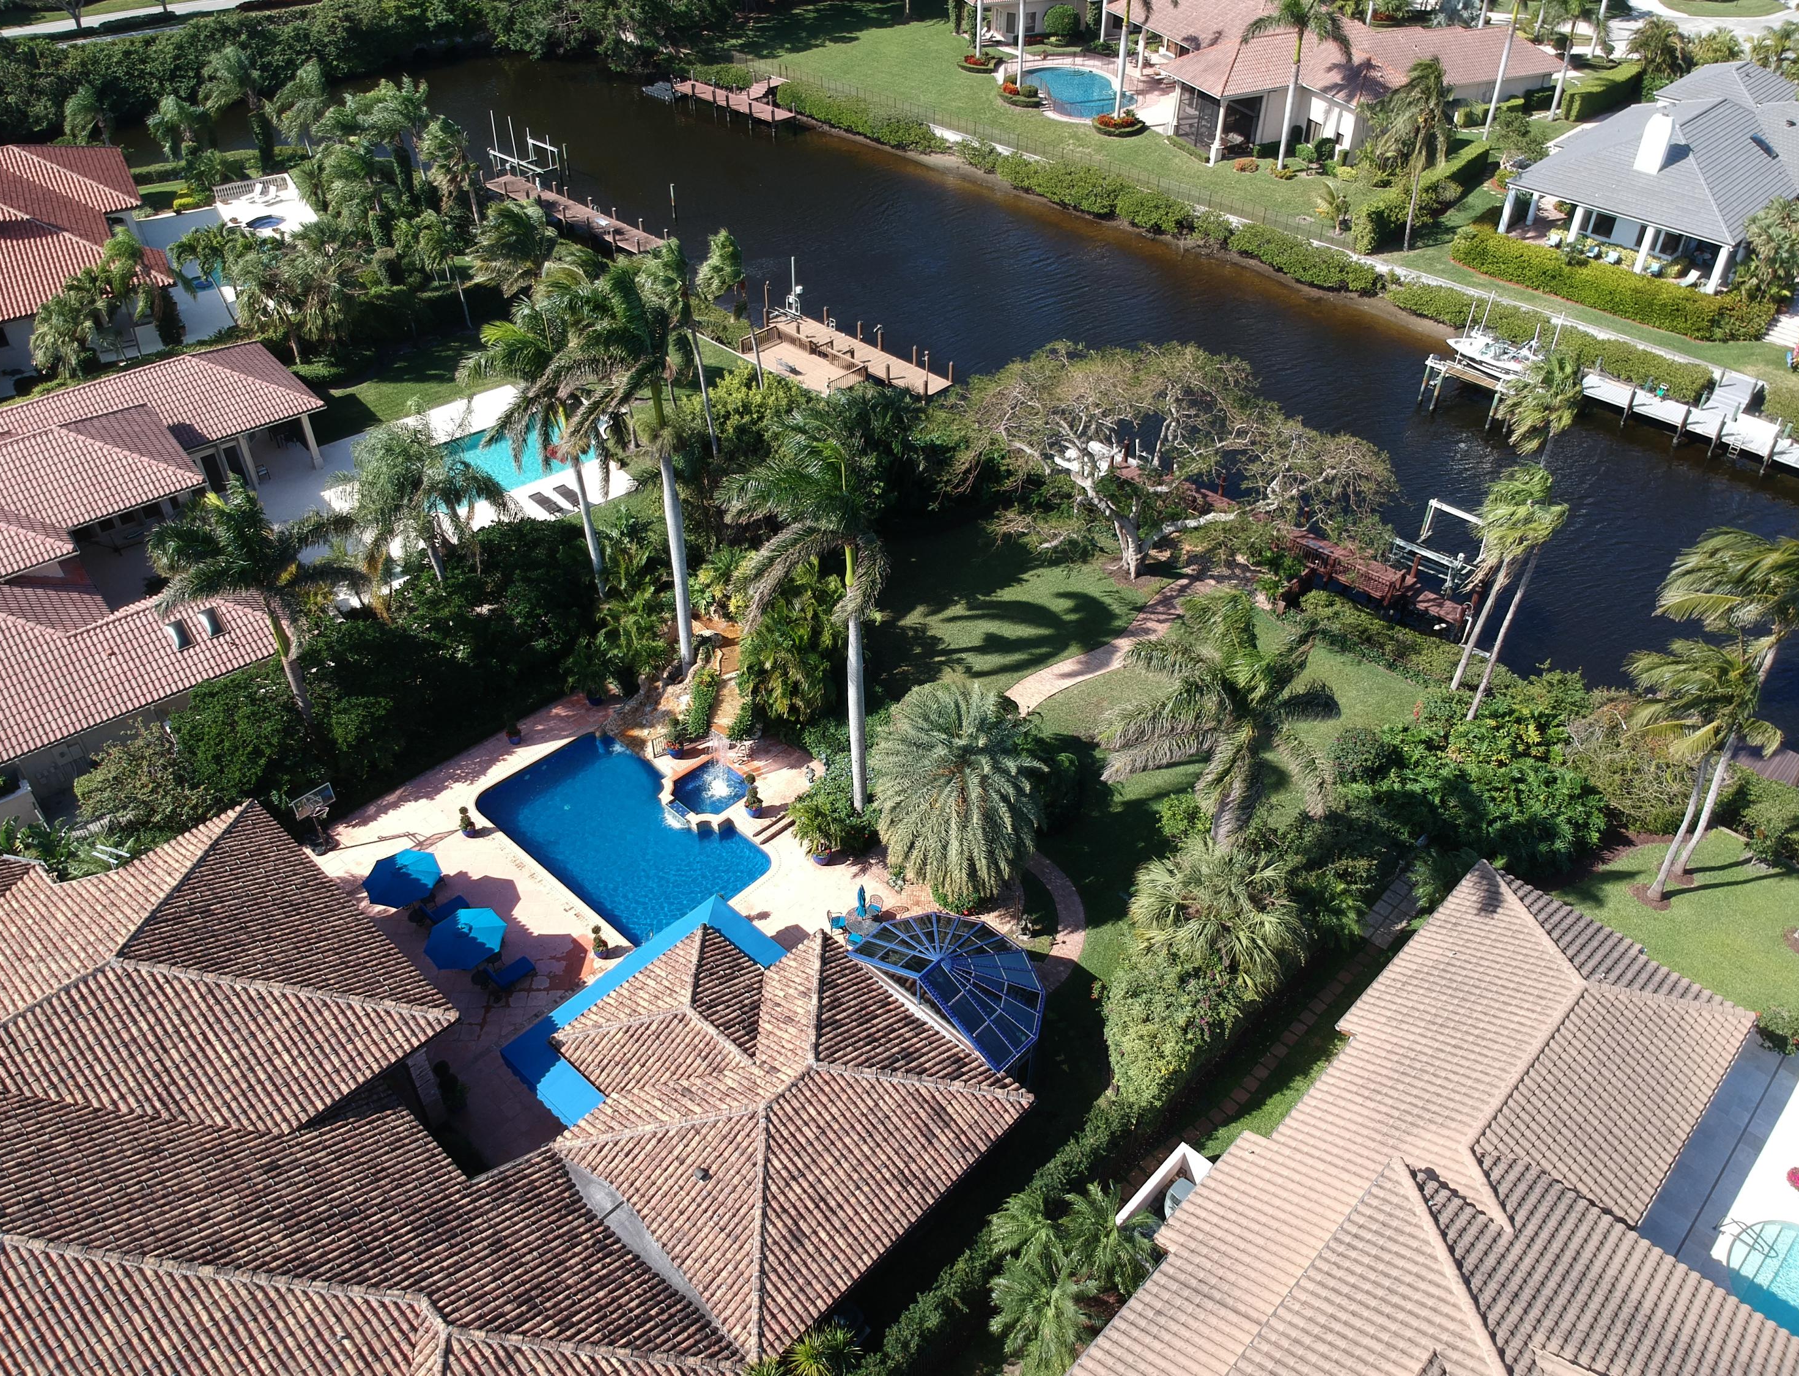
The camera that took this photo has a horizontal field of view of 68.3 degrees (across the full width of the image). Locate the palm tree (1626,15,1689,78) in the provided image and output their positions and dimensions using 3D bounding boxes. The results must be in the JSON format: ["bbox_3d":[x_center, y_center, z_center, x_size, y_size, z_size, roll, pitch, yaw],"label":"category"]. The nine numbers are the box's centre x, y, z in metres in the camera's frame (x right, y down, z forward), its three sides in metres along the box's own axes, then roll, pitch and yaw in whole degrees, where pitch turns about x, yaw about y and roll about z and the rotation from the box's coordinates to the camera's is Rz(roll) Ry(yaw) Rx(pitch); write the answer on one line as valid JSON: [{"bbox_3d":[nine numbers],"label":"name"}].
[{"bbox_3d":[69.298,-58.128,121.447,5.200,6.200,5.200,0,39,0],"label":"palm tree"}]

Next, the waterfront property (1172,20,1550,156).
[{"bbox_3d":[39.587,-53.051,114.716,34.000,7.000,20.000,-15,41,-17],"label":"waterfront property"}]

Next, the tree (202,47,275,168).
[{"bbox_3d":[-51.085,-45.152,103.963,5.910,9.470,5.200,0,39,0],"label":"tree"}]

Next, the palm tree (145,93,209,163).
[{"bbox_3d":[-56.051,-43.090,103.546,4.400,6.200,4.400,0,39,0],"label":"palm tree"}]

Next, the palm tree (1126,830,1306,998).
[{"bbox_3d":[9.826,7.475,41.740,5.400,5.600,5.400,0,39,0],"label":"palm tree"}]

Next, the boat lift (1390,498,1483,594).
[{"bbox_3d":[26.121,-6.701,64.390,4.600,2.500,3.600,-30,48,-32],"label":"boat lift"}]

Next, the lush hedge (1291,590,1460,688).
[{"bbox_3d":[20.439,-2.107,56.669,6.970,1.300,2.400,29,48,29],"label":"lush hedge"}]

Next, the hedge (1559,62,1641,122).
[{"bbox_3d":[62.616,-52.903,118.076,12.000,2.400,2.000,-32,49,-33],"label":"hedge"}]

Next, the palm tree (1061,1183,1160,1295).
[{"bbox_3d":[5.501,14.686,35.157,2.600,2.900,2.600,1,40,0],"label":"palm tree"}]

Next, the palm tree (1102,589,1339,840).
[{"bbox_3d":[10.715,2.634,45.089,7.400,8.600,6.800,1,40,0],"label":"palm tree"}]

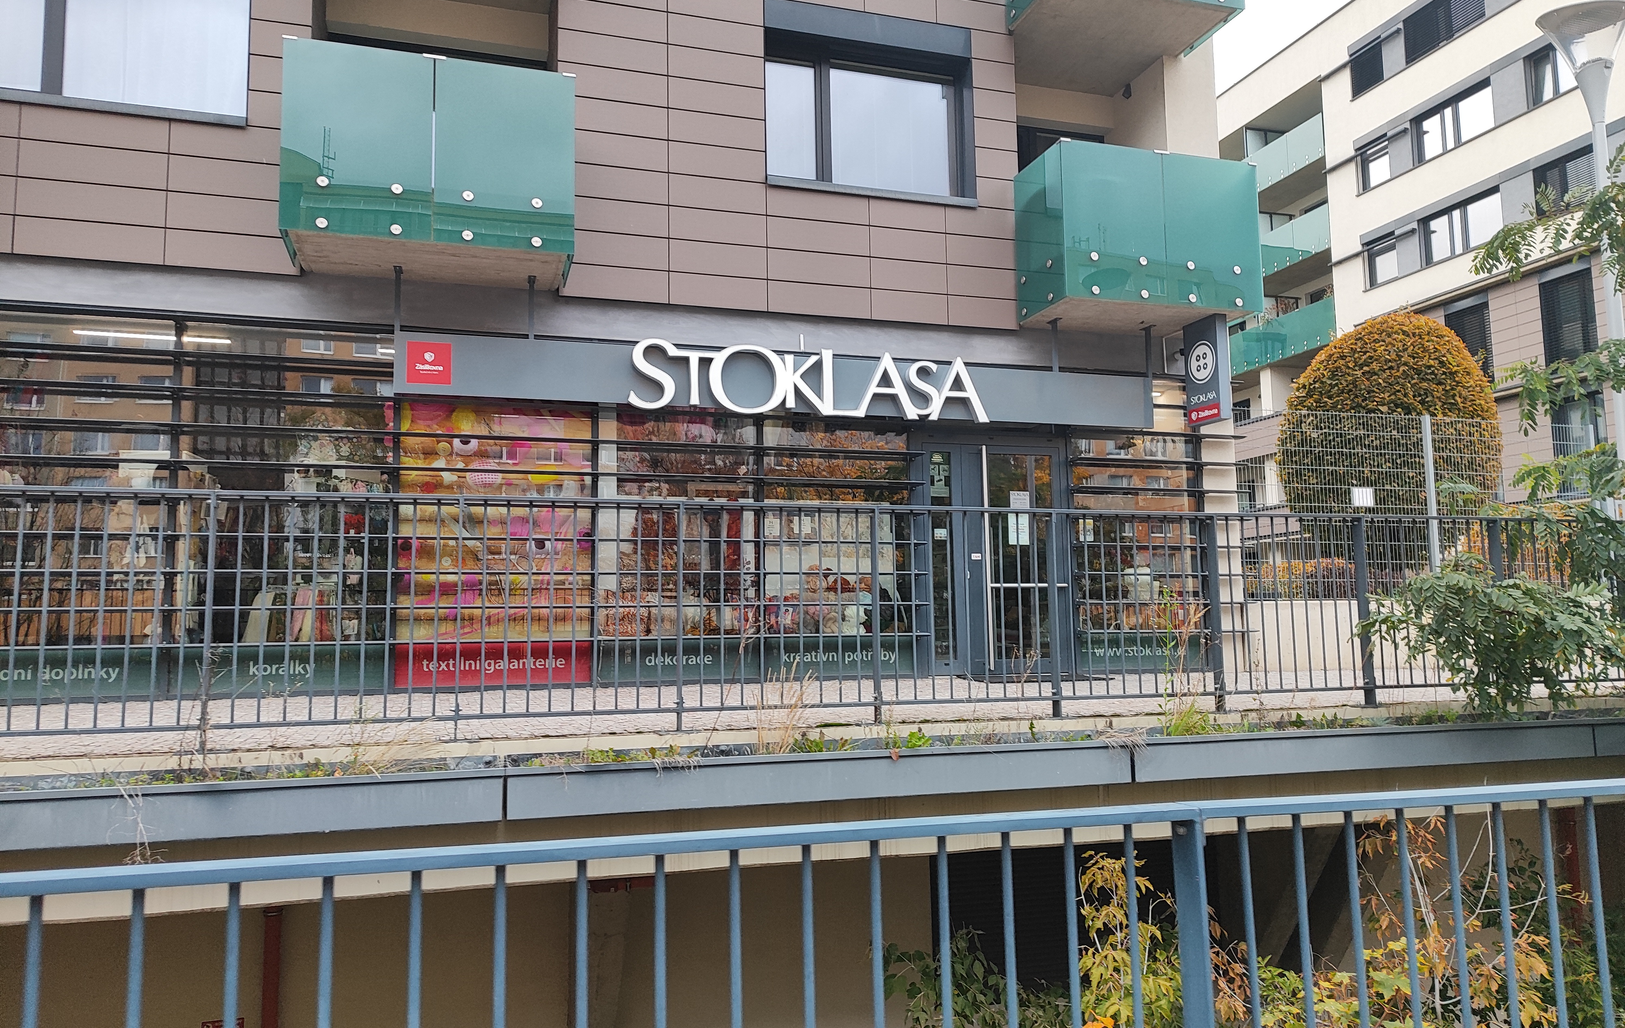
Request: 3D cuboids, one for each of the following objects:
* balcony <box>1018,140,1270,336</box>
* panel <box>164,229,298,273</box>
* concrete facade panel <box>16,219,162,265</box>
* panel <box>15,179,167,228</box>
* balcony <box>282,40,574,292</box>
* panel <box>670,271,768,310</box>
[{"bbox_3d":[3.147,-2.611,10.918,2.122,1.454,0.906,1,-6,-18],"label":"balcony"},{"bbox_3d":[-4.526,-2.043,8.832,0.950,0.286,0.025,1,-6,-18],"label":"panel"},{"bbox_3d":[-5.456,-2.058,8.527,0.984,0.286,0.025,1,-6,-18],"label":"concrete facade panel"},{"bbox_3d":[-5.461,-2.355,8.556,0.984,0.286,0.025,1,-6,-18],"label":"panel"},{"bbox_3d":[-2.975,-2.697,8.901,2.101,1.433,0.921,1,-6,-18],"label":"balcony"},{"bbox_3d":[-0.834,-1.982,10.042,0.889,0.286,0.025,1,-6,-18],"label":"panel"}]

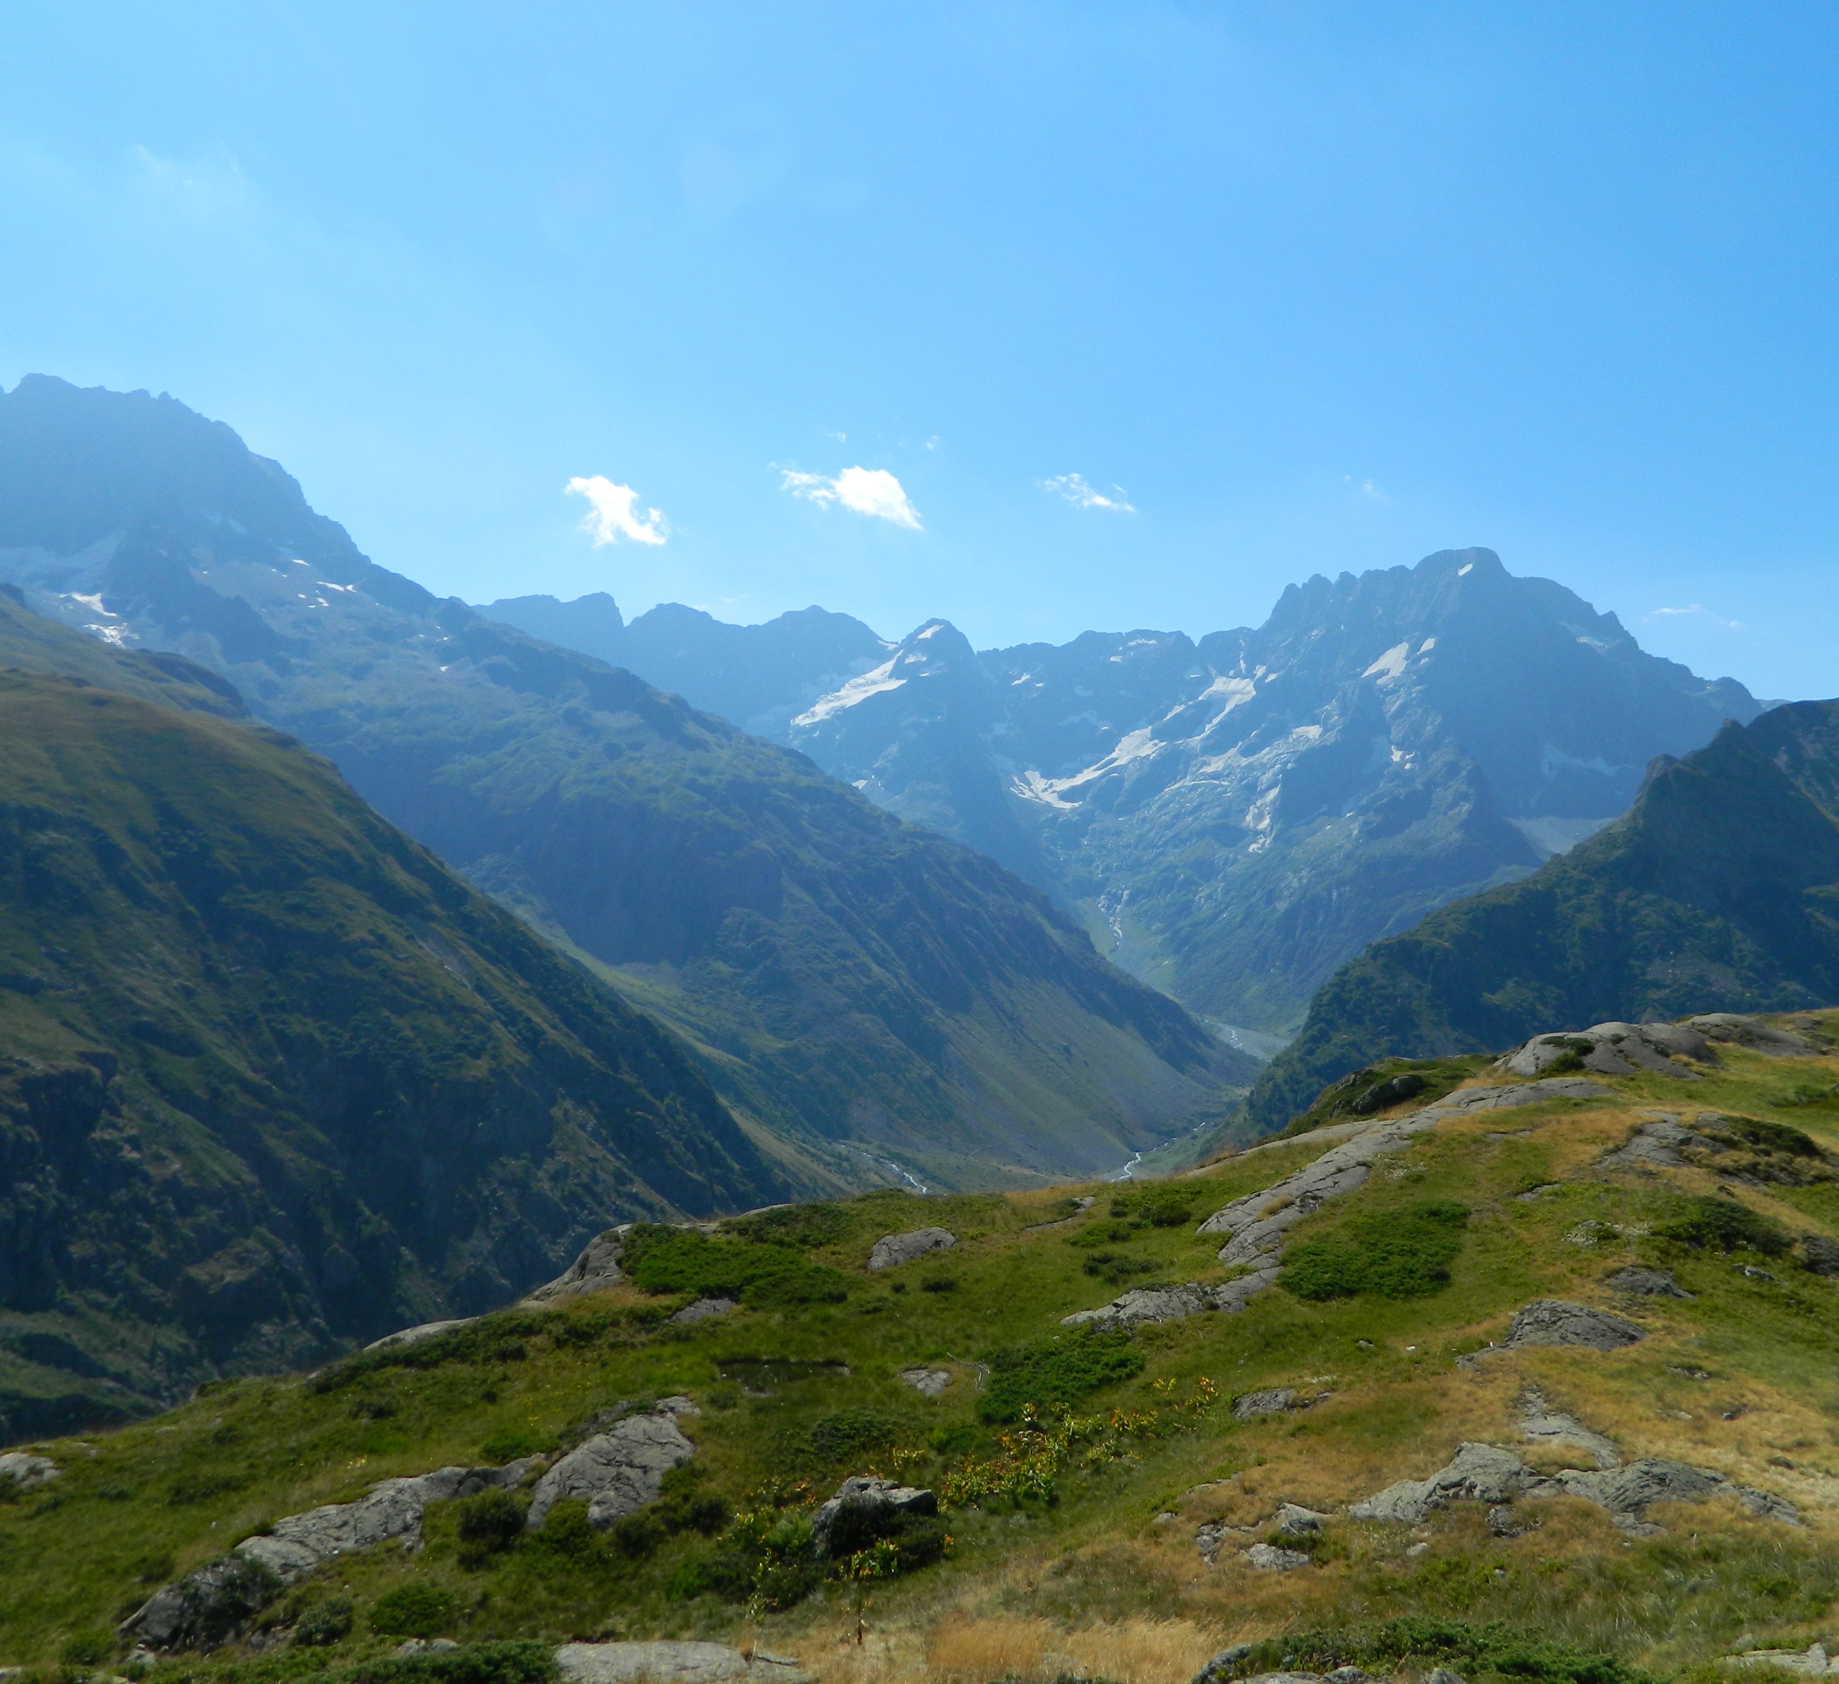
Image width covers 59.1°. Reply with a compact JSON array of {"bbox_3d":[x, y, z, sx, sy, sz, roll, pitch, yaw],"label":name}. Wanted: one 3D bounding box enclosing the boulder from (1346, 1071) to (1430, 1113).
[{"bbox_3d":[15.048,8.044,52.000,2.510,1.200,1.800,0,-2,0],"label":"boulder"}]

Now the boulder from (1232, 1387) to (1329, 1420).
[{"bbox_3d":[4.791,7.443,21.500,1.240,0.300,0.800,0,-2,0],"label":"boulder"}]

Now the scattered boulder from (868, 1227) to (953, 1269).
[{"bbox_3d":[-0.166,8.533,34.000,1.780,0.700,1.300,0,-2,0],"label":"scattered boulder"}]

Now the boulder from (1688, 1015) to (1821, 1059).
[{"bbox_3d":[31.959,7.445,62.000,4.940,1.400,3.300,0,-2,0],"label":"boulder"}]

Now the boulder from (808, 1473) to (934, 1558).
[{"bbox_3d":[-0.487,7.062,17.000,1.280,0.680,0.950,0,-2,0],"label":"boulder"}]

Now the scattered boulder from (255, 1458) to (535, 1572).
[{"bbox_3d":[-6.265,8.100,19.500,3.210,0.900,1.600,0,-2,0],"label":"scattered boulder"}]

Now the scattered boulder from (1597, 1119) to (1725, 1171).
[{"bbox_3d":[19.242,7.860,42.000,3.170,1.000,2.300,0,-2,0],"label":"scattered boulder"}]

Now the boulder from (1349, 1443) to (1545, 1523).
[{"bbox_3d":[5.373,6.524,16.500,1.920,0.550,1.100,0,-2,0],"label":"boulder"}]

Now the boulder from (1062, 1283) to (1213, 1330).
[{"bbox_3d":[3.838,8.155,28.500,2.570,0.550,1.400,0,-2,0],"label":"boulder"}]

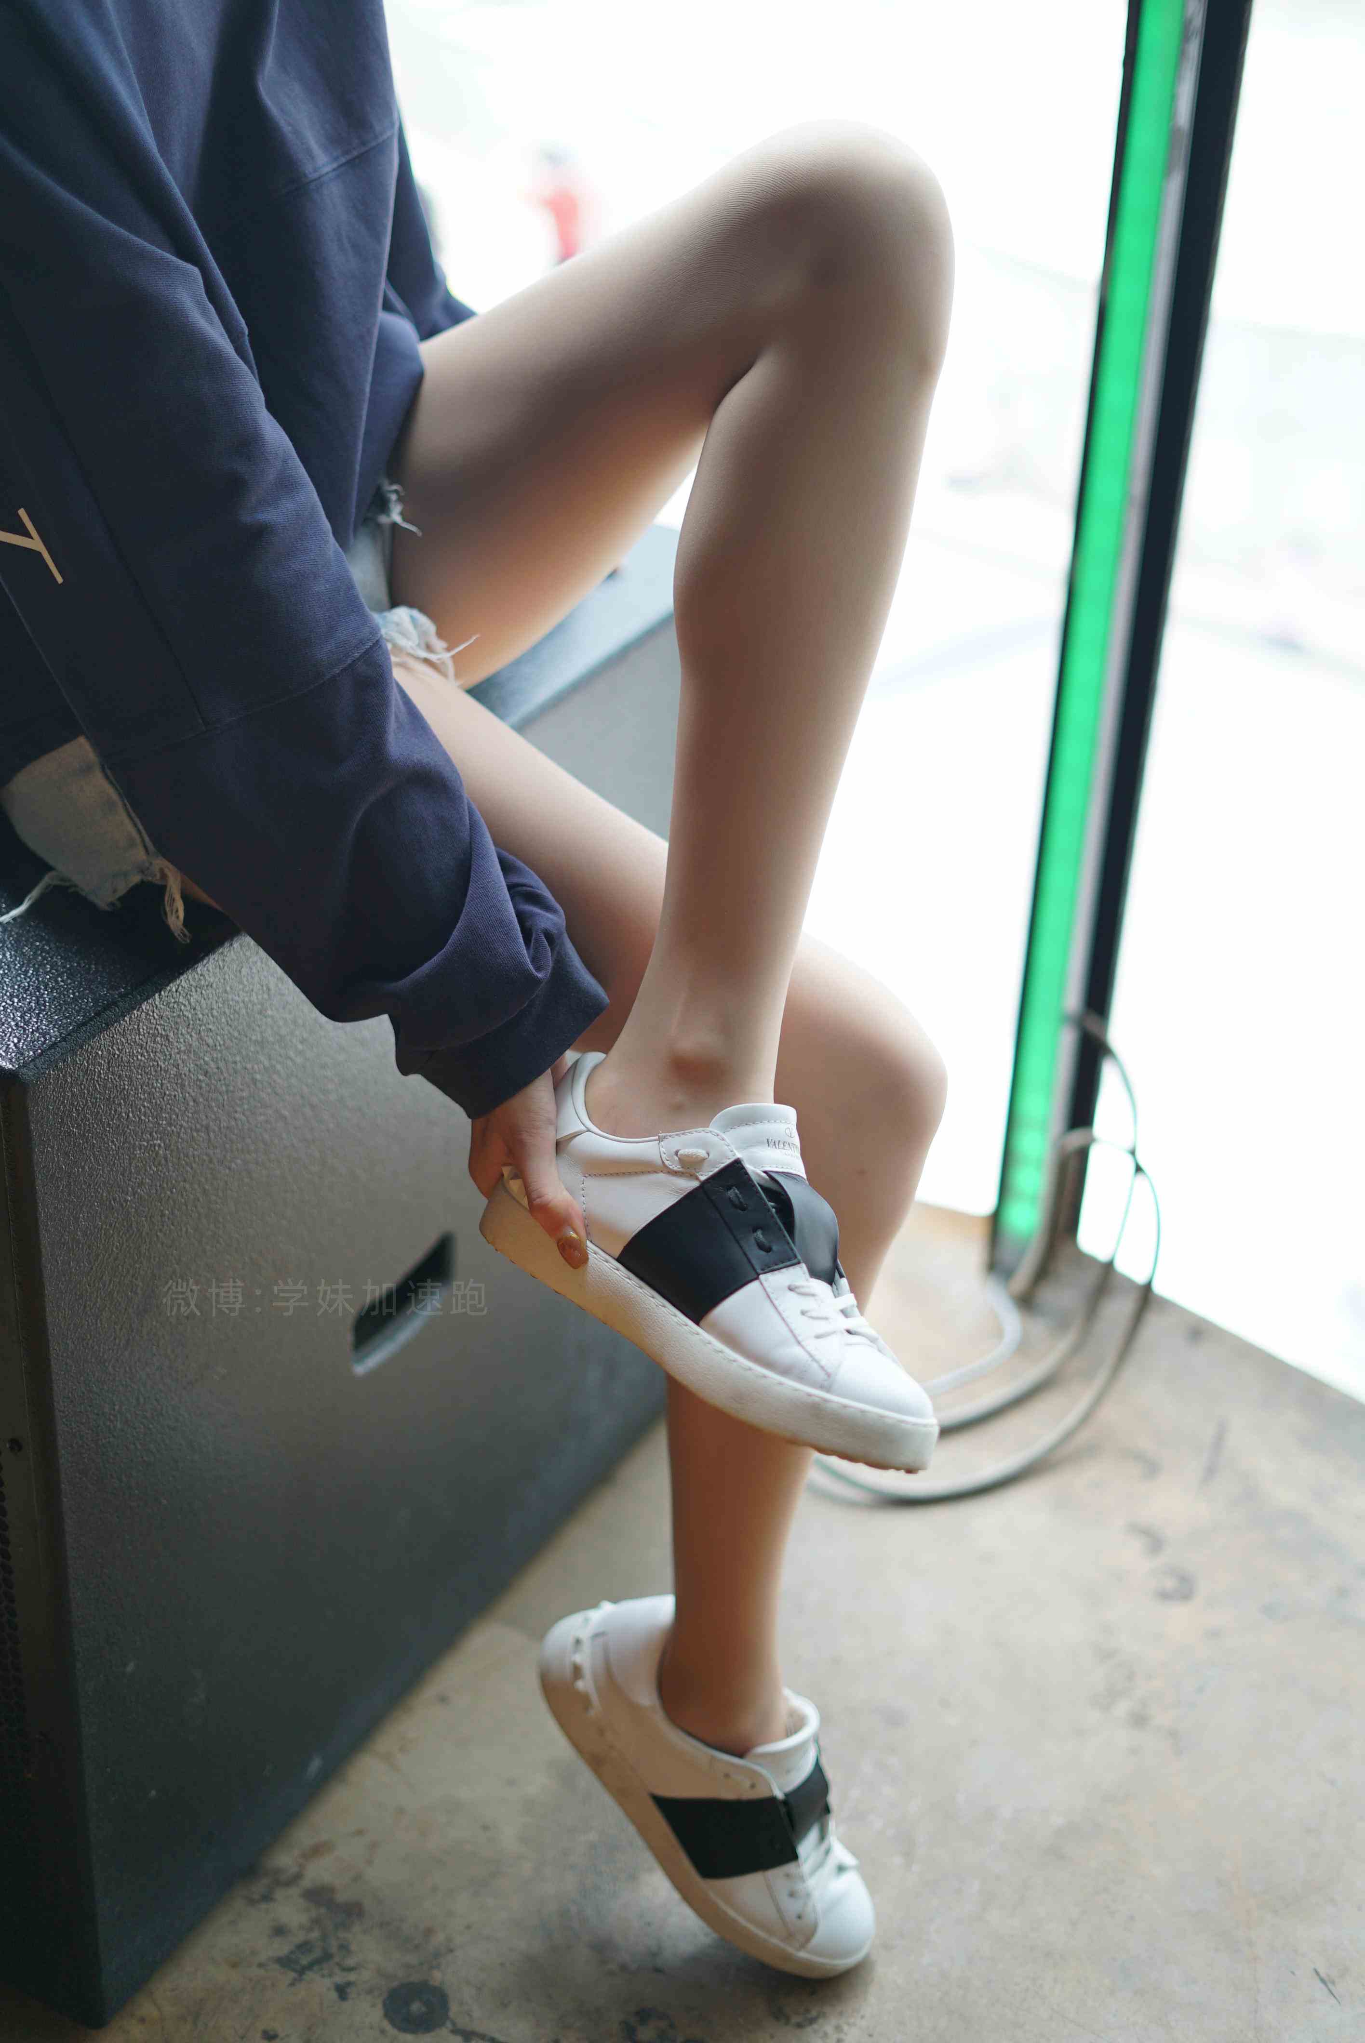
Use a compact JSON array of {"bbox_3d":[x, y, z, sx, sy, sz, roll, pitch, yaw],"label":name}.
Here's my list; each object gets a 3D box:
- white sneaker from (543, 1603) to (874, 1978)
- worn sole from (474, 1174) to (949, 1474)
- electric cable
[{"bbox_3d":[0.034,0.428,1.600,0.265,0.120,0.100,44,37,-11],"label":"white sneaker"},{"bbox_3d":[0.013,0.141,1.310,0.265,0.038,0.098,26,2,30],"label":"worn sole"},{"bbox_3d":[0.220,0.162,2.099,0.305,0.235,0.345,3,29,0],"label":"electric cable"}]

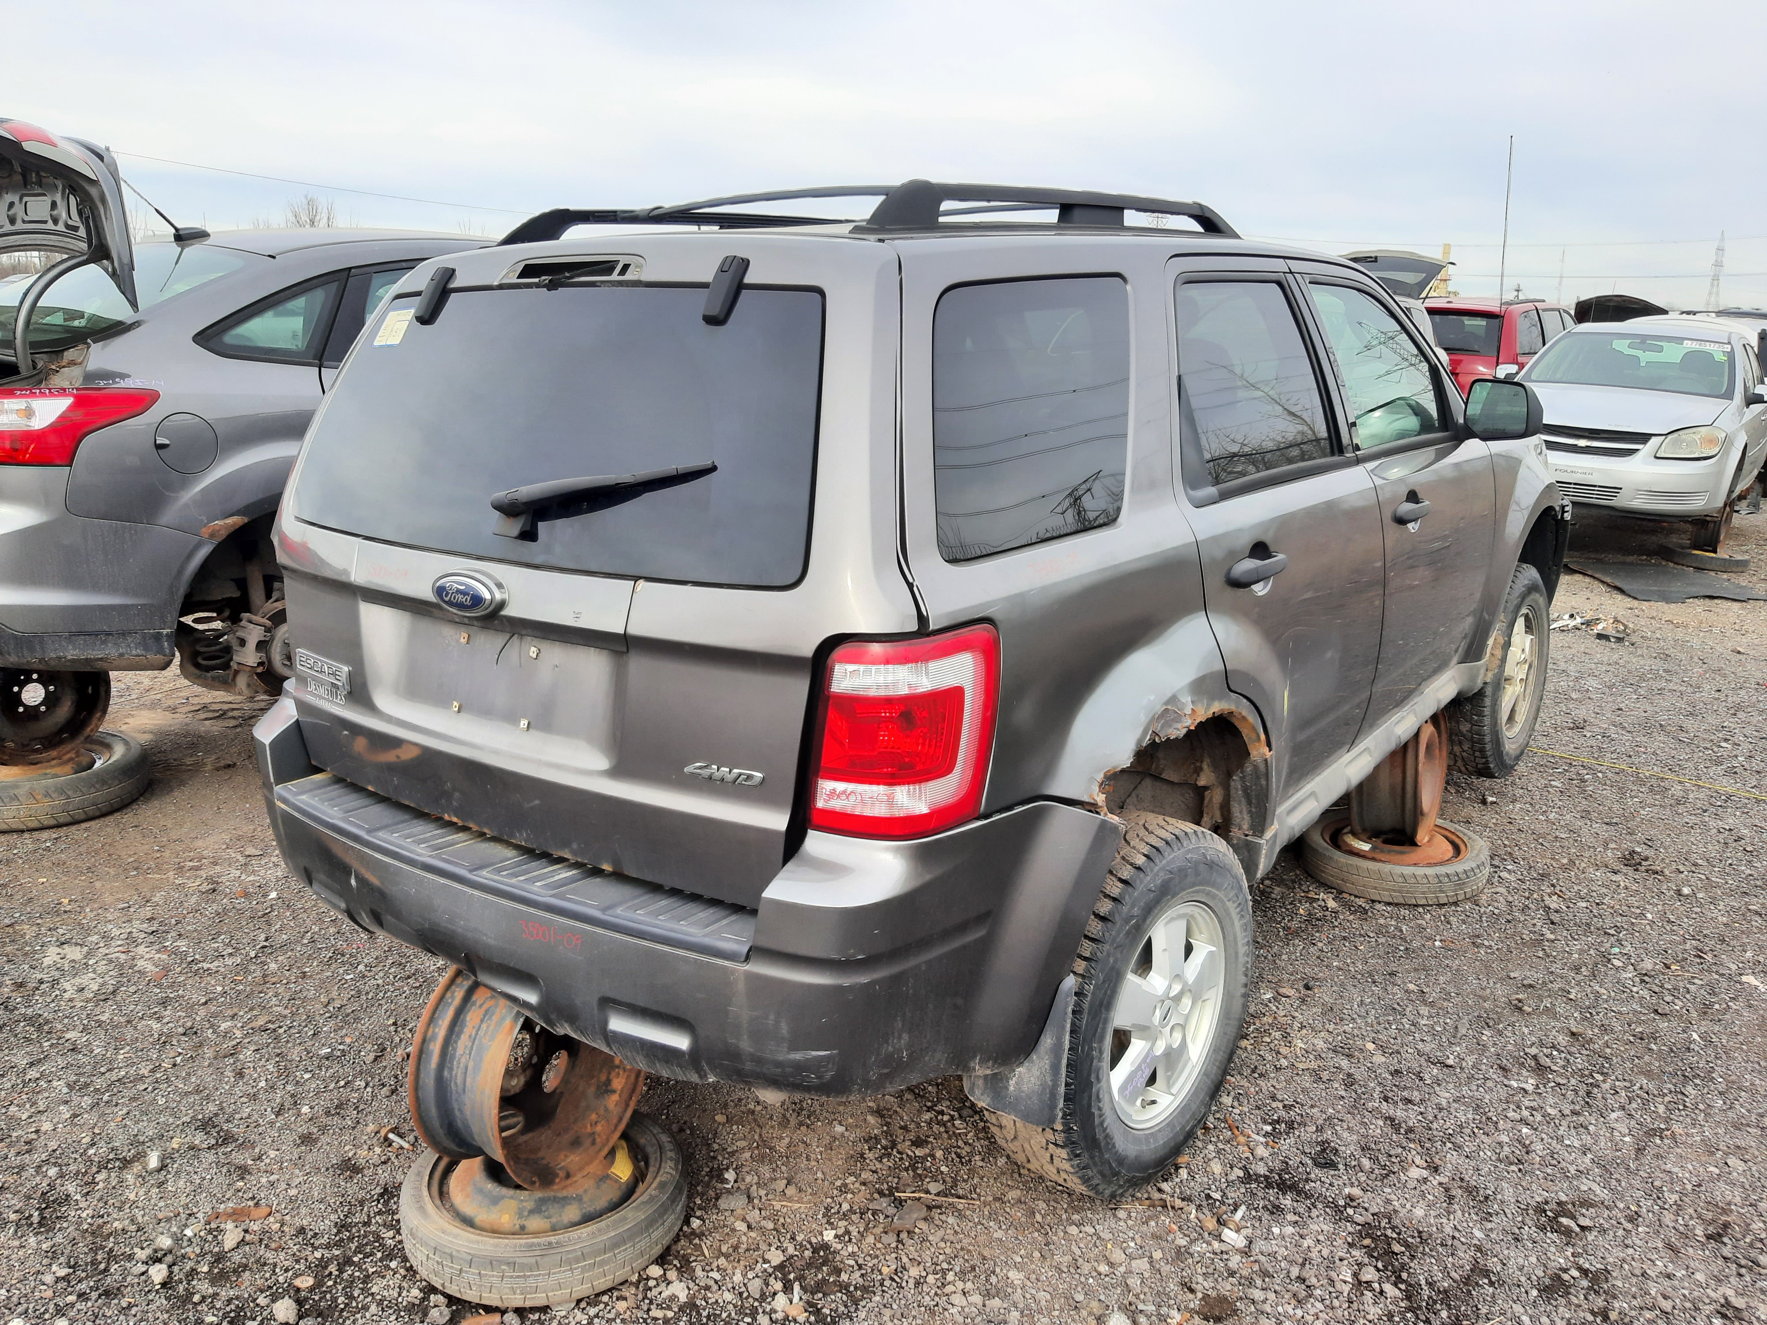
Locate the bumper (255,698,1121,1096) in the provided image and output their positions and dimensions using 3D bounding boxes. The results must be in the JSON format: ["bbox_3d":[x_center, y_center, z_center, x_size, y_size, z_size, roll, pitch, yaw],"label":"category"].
[{"bbox_3d":[-0.523,0.296,2.426,1.790,0.410,0.650,10,19,37],"label":"bumper"}]

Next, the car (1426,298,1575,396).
[{"bbox_3d":[8.190,-3.830,17.500,1.970,1.750,5.000,10,18,37],"label":"car"}]

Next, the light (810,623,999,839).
[{"bbox_3d":[0.031,0.091,1.840,0.215,0.290,0.210,7,16,28],"label":"light"}]

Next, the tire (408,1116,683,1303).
[{"bbox_3d":[-0.644,1.024,2.552,0.522,0.122,0.522,1,11,0],"label":"tire"}]

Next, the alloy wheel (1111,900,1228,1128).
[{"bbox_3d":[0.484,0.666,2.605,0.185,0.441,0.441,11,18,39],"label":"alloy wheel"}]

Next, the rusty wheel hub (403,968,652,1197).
[{"bbox_3d":[-0.645,0.744,2.474,0.205,0.418,0.418,7,16,27],"label":"rusty wheel hub"}]

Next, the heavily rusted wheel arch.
[{"bbox_3d":[0.479,0.295,2.388,0.190,0.440,0.690,10,19,37],"label":"heavily rusted wheel arch"}]

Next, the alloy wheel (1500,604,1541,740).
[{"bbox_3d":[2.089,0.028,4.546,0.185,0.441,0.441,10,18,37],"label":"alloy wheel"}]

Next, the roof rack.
[{"bbox_3d":[0.026,-0.945,2.870,0.980,0.120,1.440,10,19,37],"label":"roof rack"}]

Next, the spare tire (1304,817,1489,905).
[{"bbox_3d":[1.554,0.584,4.050,0.537,0.115,0.537,-1,14,0],"label":"spare tire"}]

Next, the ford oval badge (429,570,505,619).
[{"bbox_3d":[-0.668,-0.114,2.142,0.170,0.082,0.030,10,13,37],"label":"ford oval badge"}]

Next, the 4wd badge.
[{"bbox_3d":[-0.231,0.160,1.901,0.150,0.030,0.010,8,12,29],"label":"4wd badge"}]

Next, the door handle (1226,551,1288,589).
[{"bbox_3d":[0.651,-0.171,2.358,0.060,0.058,0.255,10,19,37],"label":"door handle"}]

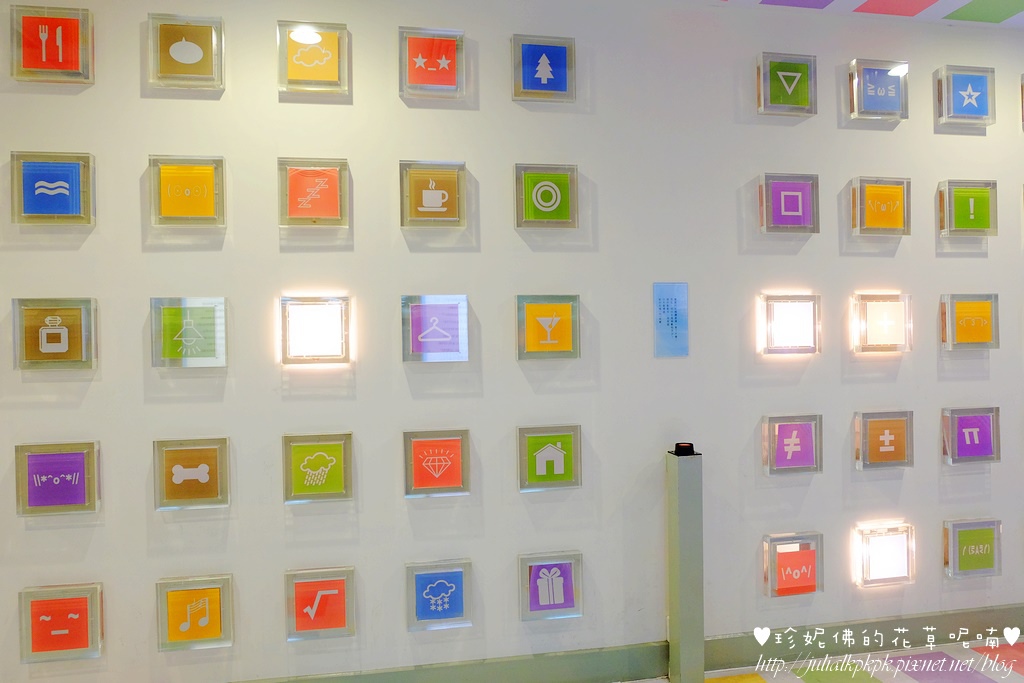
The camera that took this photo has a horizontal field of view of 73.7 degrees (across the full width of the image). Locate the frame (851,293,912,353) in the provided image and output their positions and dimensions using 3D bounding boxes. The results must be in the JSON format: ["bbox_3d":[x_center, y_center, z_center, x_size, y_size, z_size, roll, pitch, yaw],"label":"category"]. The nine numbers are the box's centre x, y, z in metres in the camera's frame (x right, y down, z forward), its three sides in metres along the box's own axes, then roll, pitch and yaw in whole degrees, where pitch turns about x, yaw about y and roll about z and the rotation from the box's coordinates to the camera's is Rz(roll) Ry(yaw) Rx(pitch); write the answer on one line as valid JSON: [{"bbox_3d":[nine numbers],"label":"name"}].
[{"bbox_3d":[1.558,-0.077,2.864,0.240,0.240,0.043,-1,0,-10],"label":"frame"}]

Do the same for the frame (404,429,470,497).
[{"bbox_3d":[-0.244,0.395,2.225,0.210,0.210,0.044,-1,0,-10],"label":"frame"}]

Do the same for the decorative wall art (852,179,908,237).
[{"bbox_3d":[1.552,-0.562,2.864,0.240,0.240,0.043,-1,0,-10],"label":"decorative wall art"}]

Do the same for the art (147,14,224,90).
[{"bbox_3d":[-1.135,-1.010,2.387,0.240,0.240,0.043,-1,0,-10],"label":"art"}]

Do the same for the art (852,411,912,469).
[{"bbox_3d":[1.375,0.364,2.520,0.210,0.210,0.044,-1,0,-10],"label":"art"}]

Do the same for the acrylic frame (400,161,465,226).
[{"bbox_3d":[-0.293,-0.542,2.536,0.240,0.240,0.043,-1,0,-10],"label":"acrylic frame"}]

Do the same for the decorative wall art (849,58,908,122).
[{"bbox_3d":[1.523,-1.036,2.831,0.235,0.235,0.051,-1,0,-10],"label":"decorative wall art"}]

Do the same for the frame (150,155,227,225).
[{"bbox_3d":[-1.133,-0.525,2.398,0.240,0.240,0.045,-1,0,-10],"label":"frame"}]

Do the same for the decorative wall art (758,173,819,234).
[{"bbox_3d":[1.137,-0.559,2.796,0.240,0.240,0.045,-1,0,-10],"label":"decorative wall art"}]

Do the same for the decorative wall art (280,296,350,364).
[{"bbox_3d":[-0.616,-0.035,2.157,0.210,0.210,0.044,-1,0,-10],"label":"decorative wall art"}]

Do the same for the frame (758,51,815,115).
[{"bbox_3d":[1.128,-1.046,2.795,0.240,0.240,0.045,-1,0,-10],"label":"frame"}]

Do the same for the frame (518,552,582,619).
[{"bbox_3d":[0.132,0.818,2.294,0.210,0.210,0.044,-1,0,-10],"label":"frame"}]

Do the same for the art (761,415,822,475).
[{"bbox_3d":[1.149,0.423,2.791,0.240,0.240,0.043,-1,0,-10],"label":"art"}]

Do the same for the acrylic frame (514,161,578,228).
[{"bbox_3d":[0.129,-0.541,2.577,0.235,0.235,0.051,-1,0,-10],"label":"acrylic frame"}]

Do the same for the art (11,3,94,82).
[{"bbox_3d":[-1.358,-0.876,2.022,0.210,0.210,0.044,-1,0,-10],"label":"art"}]

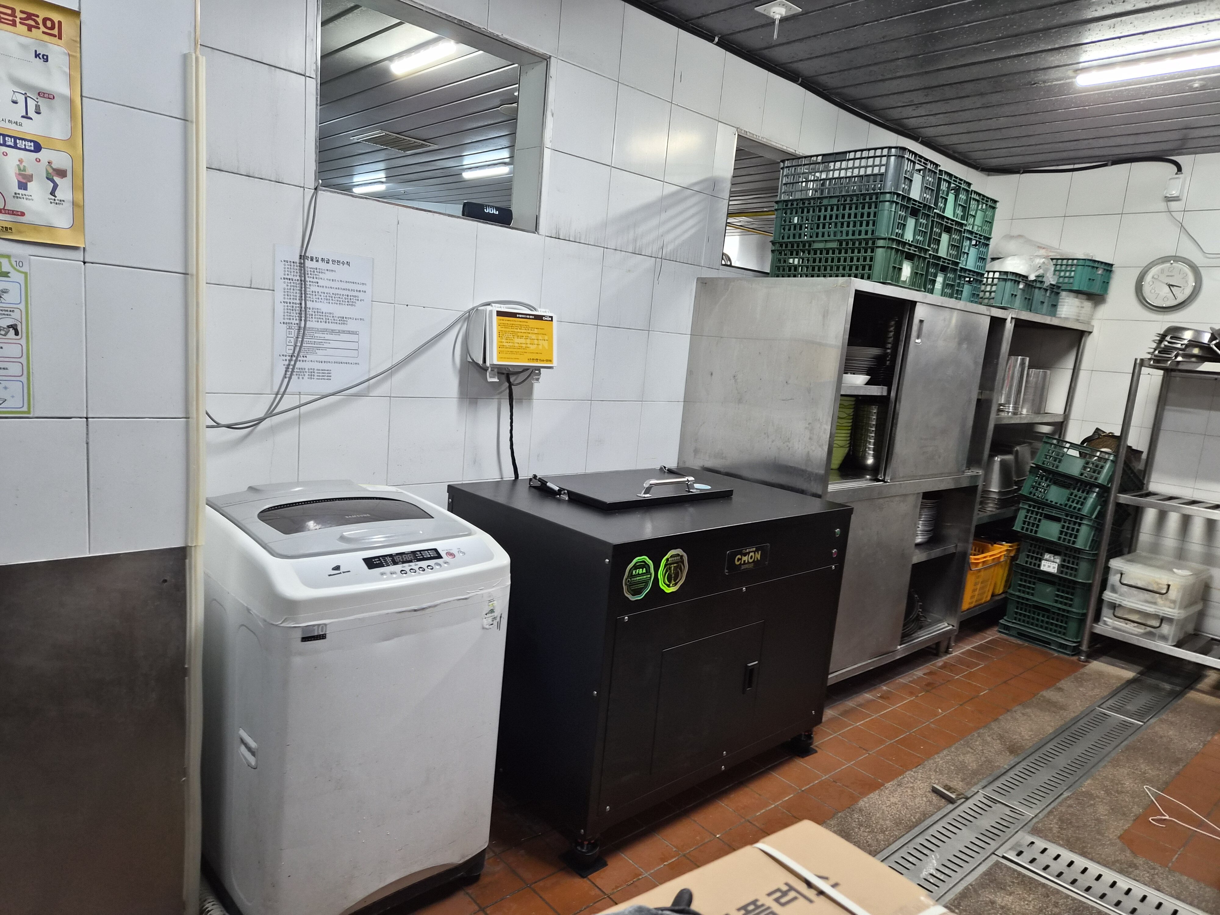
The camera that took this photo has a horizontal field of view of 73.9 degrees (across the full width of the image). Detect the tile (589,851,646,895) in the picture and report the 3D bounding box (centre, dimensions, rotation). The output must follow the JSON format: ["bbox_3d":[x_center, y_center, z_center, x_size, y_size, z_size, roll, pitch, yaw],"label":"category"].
[{"bbox_3d":[-0.002,1.190,2.333,0.150,0.010,0.150,-3,12,-42],"label":"tile"}]

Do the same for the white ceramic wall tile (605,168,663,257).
[{"bbox_3d":[0.099,-0.985,3.283,0.297,0.302,0.010,-3,11,-43],"label":"white ceramic wall tile"}]

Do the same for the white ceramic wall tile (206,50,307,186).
[{"bbox_3d":[-0.981,-0.924,2.227,0.299,0.299,0.010,-3,12,-44],"label":"white ceramic wall tile"}]

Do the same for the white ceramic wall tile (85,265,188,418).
[{"bbox_3d":[-0.961,-0.230,1.653,0.185,0.300,0.010,-3,12,-43],"label":"white ceramic wall tile"}]

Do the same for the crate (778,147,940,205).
[{"bbox_3d":[1.043,-1.160,3.432,0.360,0.180,0.550,-3,12,-44],"label":"crate"}]

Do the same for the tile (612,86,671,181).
[{"bbox_3d":[0.124,-1.277,3.208,0.293,0.300,0.010,-3,11,-43],"label":"tile"}]

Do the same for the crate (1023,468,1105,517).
[{"bbox_3d":[2.663,0.172,4.629,0.540,0.180,0.385,-3,18,-43],"label":"crate"}]

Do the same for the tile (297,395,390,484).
[{"bbox_3d":[-0.845,-0.039,2.573,0.299,0.299,0.010,-3,12,-44],"label":"tile"}]

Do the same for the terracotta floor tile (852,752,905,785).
[{"bbox_3d":[1.014,1.180,3.069,0.151,0.010,0.151,-3,12,-42],"label":"terracotta floor tile"}]

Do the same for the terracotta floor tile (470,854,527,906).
[{"bbox_3d":[-0.332,1.179,2.248,0.151,0.010,0.151,-3,12,-42],"label":"terracotta floor tile"}]

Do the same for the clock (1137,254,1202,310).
[{"bbox_3d":[3.110,-0.965,4.515,0.045,0.311,0.311,-3,12,-43],"label":"clock"}]

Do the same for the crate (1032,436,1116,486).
[{"bbox_3d":[2.637,0.070,4.489,0.372,0.165,0.525,22,3,42],"label":"crate"}]

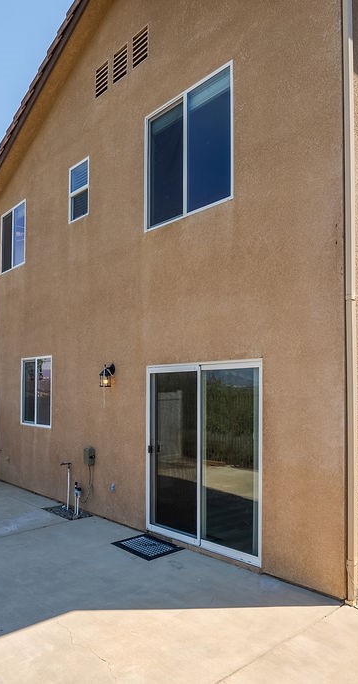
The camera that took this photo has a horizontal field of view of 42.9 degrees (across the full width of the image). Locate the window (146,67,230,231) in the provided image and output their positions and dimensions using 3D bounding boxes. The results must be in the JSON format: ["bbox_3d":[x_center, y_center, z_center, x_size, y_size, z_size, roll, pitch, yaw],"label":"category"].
[{"bbox_3d":[0.085,-2.265,5.508,0.100,1.554,1.546,4,-5,-42],"label":"window"}]

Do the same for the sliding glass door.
[{"bbox_3d":[0.222,1.270,5.195,0.120,2.050,1.835,4,-5,-42],"label":"sliding glass door"}]

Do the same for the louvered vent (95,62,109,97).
[{"bbox_3d":[-1.165,-4.006,6.982,0.080,0.440,0.333,4,-5,-44],"label":"louvered vent"}]

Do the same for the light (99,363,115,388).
[{"bbox_3d":[-0.996,0.472,6.352,0.200,0.320,0.160,4,-5,-42],"label":"light"}]

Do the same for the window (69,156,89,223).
[{"bbox_3d":[-1.608,-2.450,7.411,0.080,0.917,0.589,4,-5,-44],"label":"window"}]

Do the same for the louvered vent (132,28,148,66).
[{"bbox_3d":[-0.518,-4.078,6.322,0.080,0.455,0.336,4,-5,-44],"label":"louvered vent"}]

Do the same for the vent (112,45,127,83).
[{"bbox_3d":[-0.845,-4.055,6.632,0.060,0.432,0.350,4,-5,-42],"label":"vent"}]

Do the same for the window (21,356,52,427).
[{"bbox_3d":[-2.544,0.891,8.146,0.100,1.222,1.236,4,-5,-42],"label":"window"}]

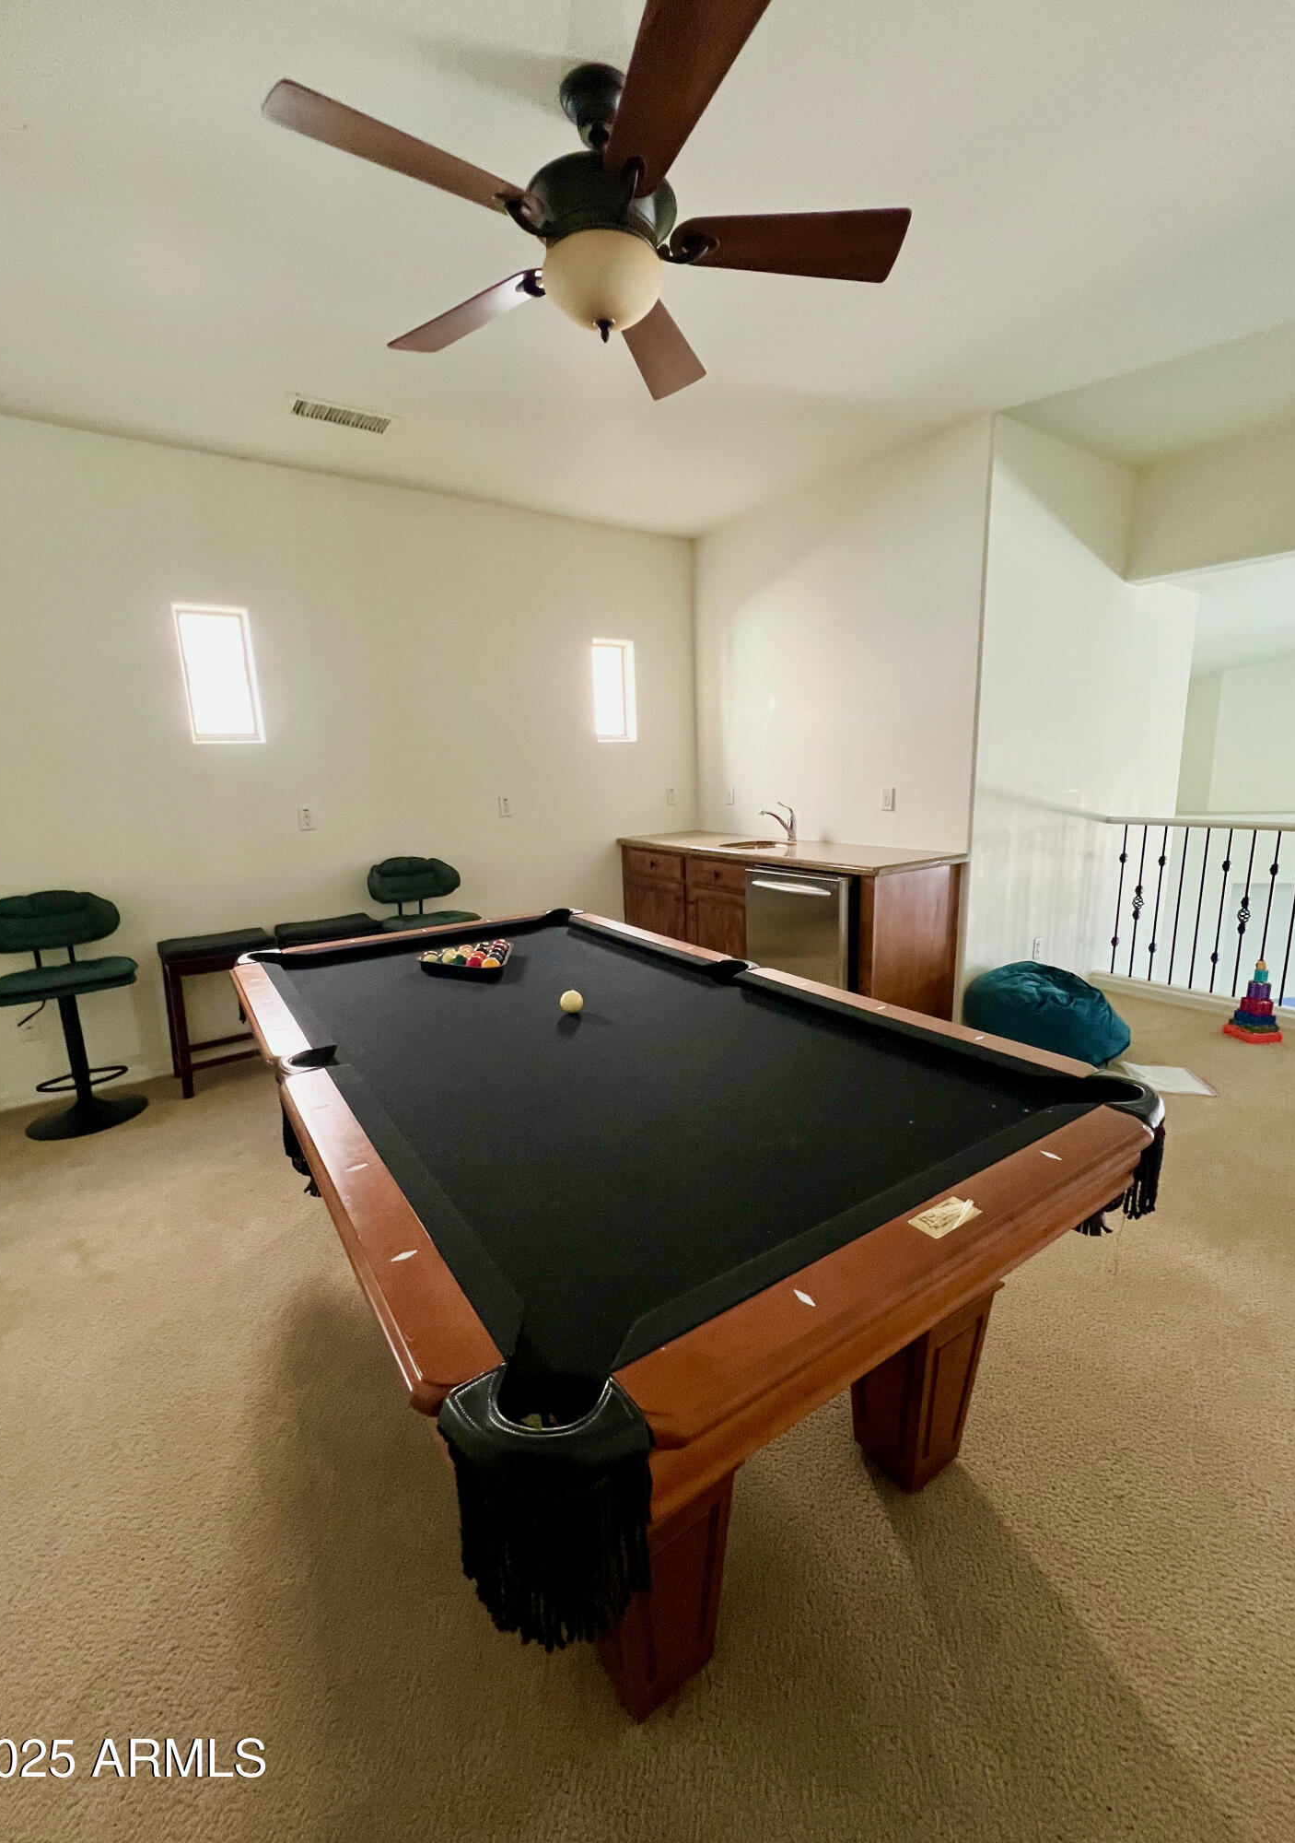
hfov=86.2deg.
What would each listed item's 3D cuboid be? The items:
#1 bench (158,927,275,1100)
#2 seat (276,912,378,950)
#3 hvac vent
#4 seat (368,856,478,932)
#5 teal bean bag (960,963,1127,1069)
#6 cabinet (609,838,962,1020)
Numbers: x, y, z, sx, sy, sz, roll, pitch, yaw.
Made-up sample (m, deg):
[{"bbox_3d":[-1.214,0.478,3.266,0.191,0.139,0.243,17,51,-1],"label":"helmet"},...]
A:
[{"bbox_3d":[-2.098,0.438,3.455,0.480,0.700,0.350,-10,15,-32],"label":"bench"},{"bbox_3d":[-1.674,0.359,3.727,0.480,0.706,0.350,-10,15,-32],"label":"seat"},{"bbox_3d":[-1.307,-2.154,2.971,0.410,0.020,0.190,-10,15,-32],"label":"hvac vent"},{"bbox_3d":[-1.209,0.152,3.880,0.530,1.010,0.500,-10,15,-32],"label":"seat"},{"bbox_3d":[1.920,0.407,3.356,0.710,0.480,0.690,-10,15,-32],"label":"teal bean bag"},{"bbox_3d":[0.717,0.018,4.332,0.617,0.930,2.210,-10,15,-32],"label":"cabinet"}]

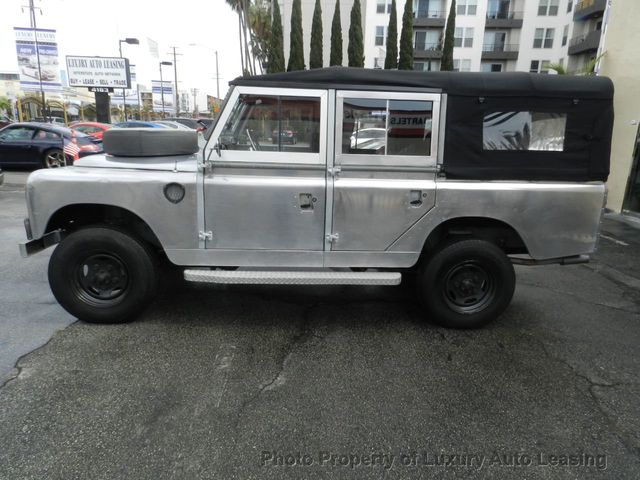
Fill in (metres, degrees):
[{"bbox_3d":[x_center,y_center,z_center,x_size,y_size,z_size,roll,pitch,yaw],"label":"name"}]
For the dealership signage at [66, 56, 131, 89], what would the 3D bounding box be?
[{"bbox_3d":[-11.776,-8.928,22.724,2.980,1.497,0.462,1,14,-5],"label":"dealership signage"}]

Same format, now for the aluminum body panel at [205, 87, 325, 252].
[{"bbox_3d":[-0.385,-0.493,3.031,0.875,1.160,0.130,1,11,-4],"label":"aluminum body panel"}]

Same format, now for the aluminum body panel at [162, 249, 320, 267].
[{"bbox_3d":[-0.545,0.129,3.171,1.160,0.134,0.060,1,14,-4],"label":"aluminum body panel"}]

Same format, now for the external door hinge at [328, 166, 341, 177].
[{"bbox_3d":[0.102,-0.487,3.013,0.100,0.071,0.050,1,14,-4],"label":"external door hinge"}]

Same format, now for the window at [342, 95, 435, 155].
[{"bbox_3d":[0.479,-0.798,3.016,0.650,0.393,0.025,2,6,-4],"label":"window"}]

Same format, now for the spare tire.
[{"bbox_3d":[-1.447,-0.844,3.679,0.754,0.200,0.754,1,14,-4],"label":"spare tire"}]

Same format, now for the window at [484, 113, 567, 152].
[{"bbox_3d":[1.488,-0.793,3.110,0.625,0.270,0.030,1,9,-4],"label":"window"}]

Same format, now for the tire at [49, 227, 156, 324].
[{"bbox_3d":[-1.608,0.261,3.173,0.735,0.735,0.230,2,13,-4],"label":"tire"}]

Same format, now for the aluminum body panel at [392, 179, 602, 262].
[{"bbox_3d":[1.315,-0.148,3.194,1.597,0.586,0.070,2,13,-4],"label":"aluminum body panel"}]

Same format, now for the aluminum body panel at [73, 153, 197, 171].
[{"bbox_3d":[-1.400,-0.697,3.724,0.884,0.160,1.220,2,13,-4],"label":"aluminum body panel"}]

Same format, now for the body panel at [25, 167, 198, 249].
[{"bbox_3d":[-1.448,-0.233,3.095,1.180,0.555,0.260,1,14,-4],"label":"body panel"}]

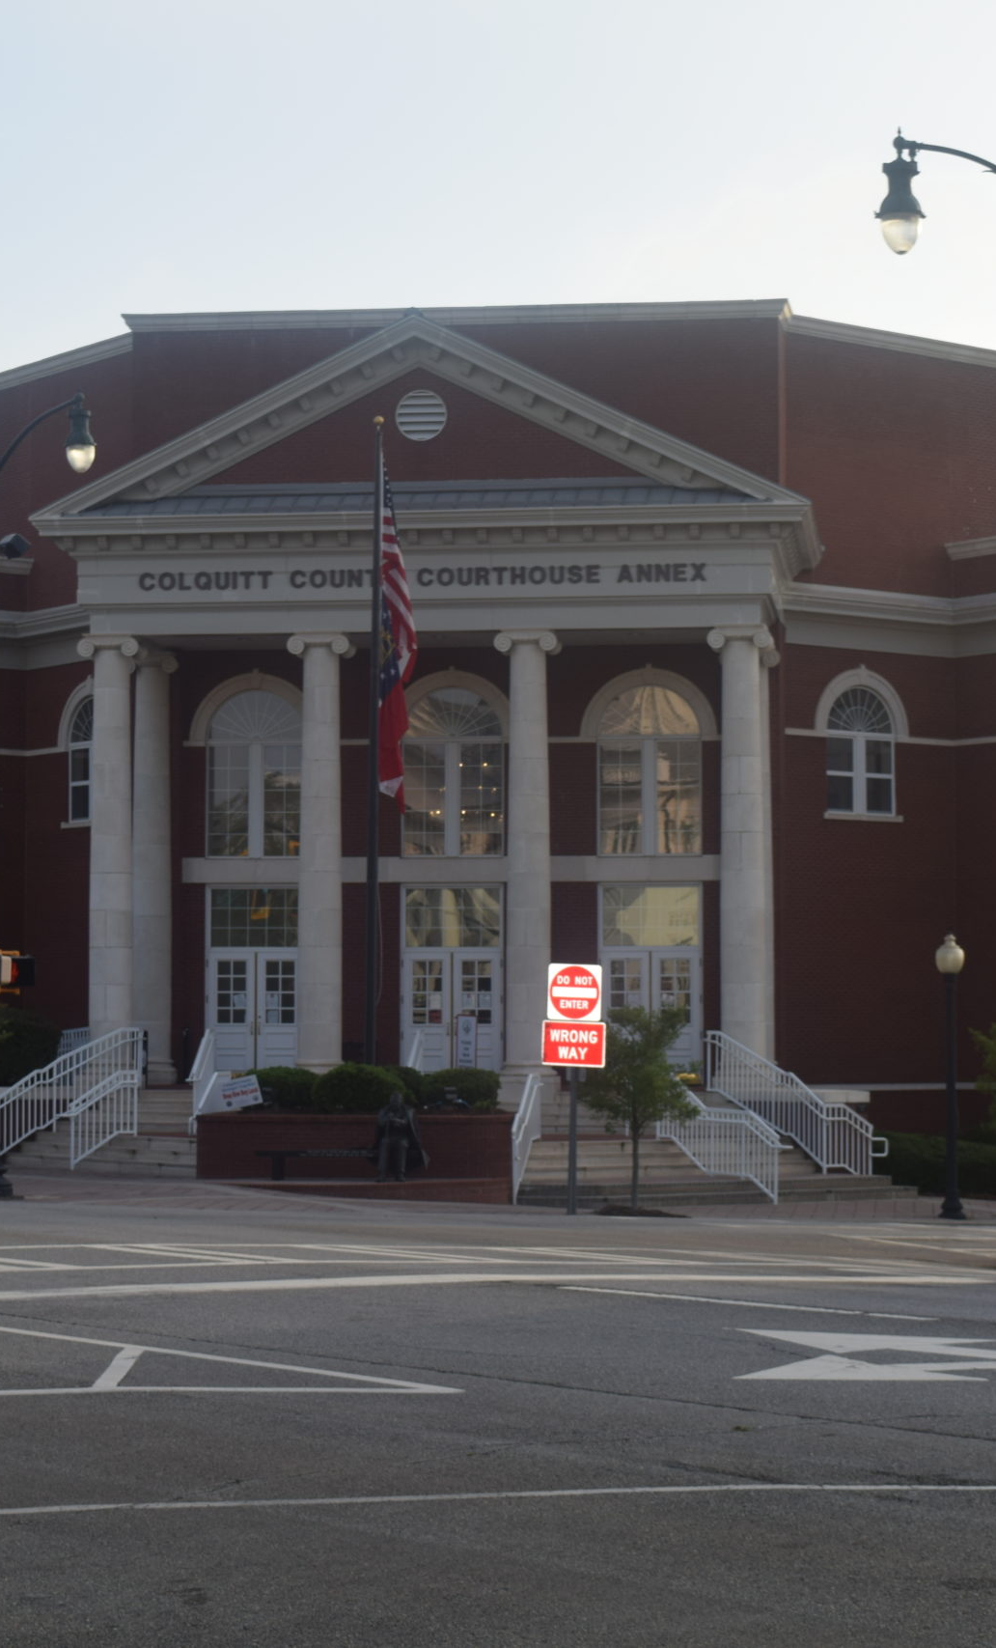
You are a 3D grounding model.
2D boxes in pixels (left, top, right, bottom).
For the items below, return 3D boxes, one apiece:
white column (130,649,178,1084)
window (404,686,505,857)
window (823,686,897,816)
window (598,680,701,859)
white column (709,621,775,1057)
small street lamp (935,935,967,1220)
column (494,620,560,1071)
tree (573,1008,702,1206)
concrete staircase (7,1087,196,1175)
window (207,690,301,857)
[{"bbox_3d":[-6.542,0.799,66.457,1.030,8.270,0.980,0,-4,8],"label":"white column"},{"bbox_3d":[-0.803,-0.957,64.751,1.860,3.167,0.200,0,-4,7],"label":"window"},{"bbox_3d":[6.293,-1.290,60.796,1.774,2.252,0.250,3,-4,-38],"label":"window"},{"bbox_3d":[2.608,-0.953,60.673,1.844,3.018,0.250,-1,-4,7],"label":"window"},{"bbox_3d":[4.211,0.535,60.695,1.100,8.038,1.000,0,-4,7],"label":"white column"},{"bbox_3d":[6.854,3.814,53.005,0.450,4.298,0.450,0,-4,7],"label":"small street lamp"},{"bbox_3d":[0.527,0.488,62.407,1.030,7.910,0.980,0,-4,8],"label":"column"},{"bbox_3d":[1.971,4.042,50.012,1.820,2.926,1.800,0,-4,7],"label":"tree"},{"bbox_3d":[-5.684,4.862,55.737,2.900,1.300,4.400,3,-4,-38],"label":"concrete staircase"},{"bbox_3d":[-4.569,-0.958,66.705,1.930,3.200,0.200,0,-4,8],"label":"window"}]

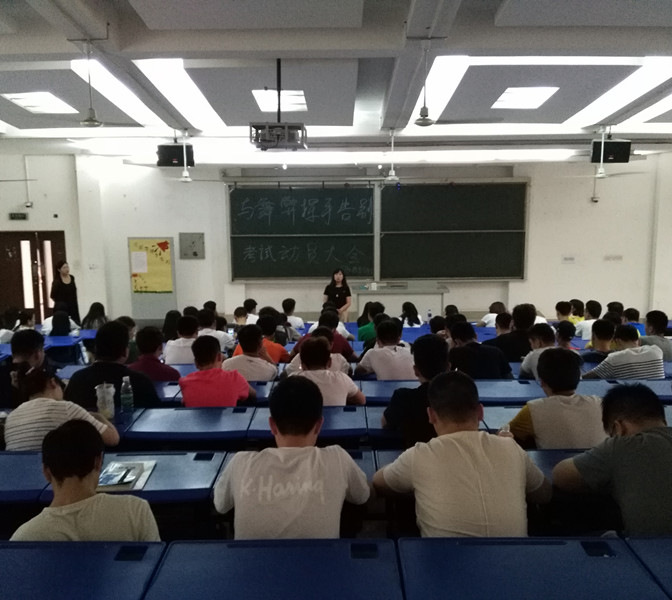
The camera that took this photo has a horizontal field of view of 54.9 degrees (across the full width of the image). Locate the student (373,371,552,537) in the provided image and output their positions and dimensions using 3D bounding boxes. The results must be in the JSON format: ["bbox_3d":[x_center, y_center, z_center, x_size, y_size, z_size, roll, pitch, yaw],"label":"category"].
[{"bbox_3d":[0.418,0.820,2.197,0.590,1.200,0.680,0,8,0],"label":"student"}]

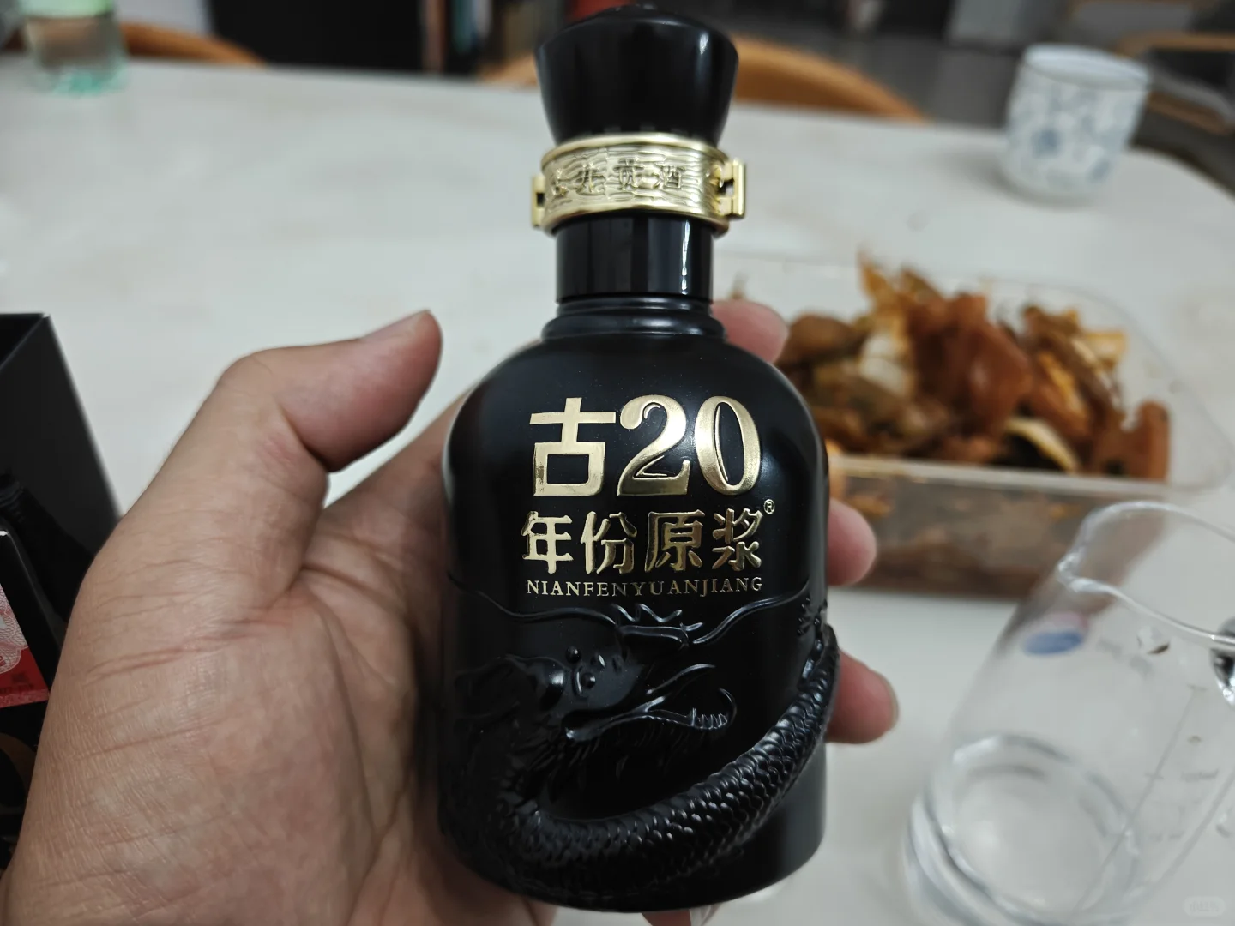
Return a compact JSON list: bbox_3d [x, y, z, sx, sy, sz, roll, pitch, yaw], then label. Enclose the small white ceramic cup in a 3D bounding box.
[{"bbox_3d":[0.293,-0.221,0.556,0.076,0.070,0.076,2,41,0],"label":"small white ceramic cup"}]

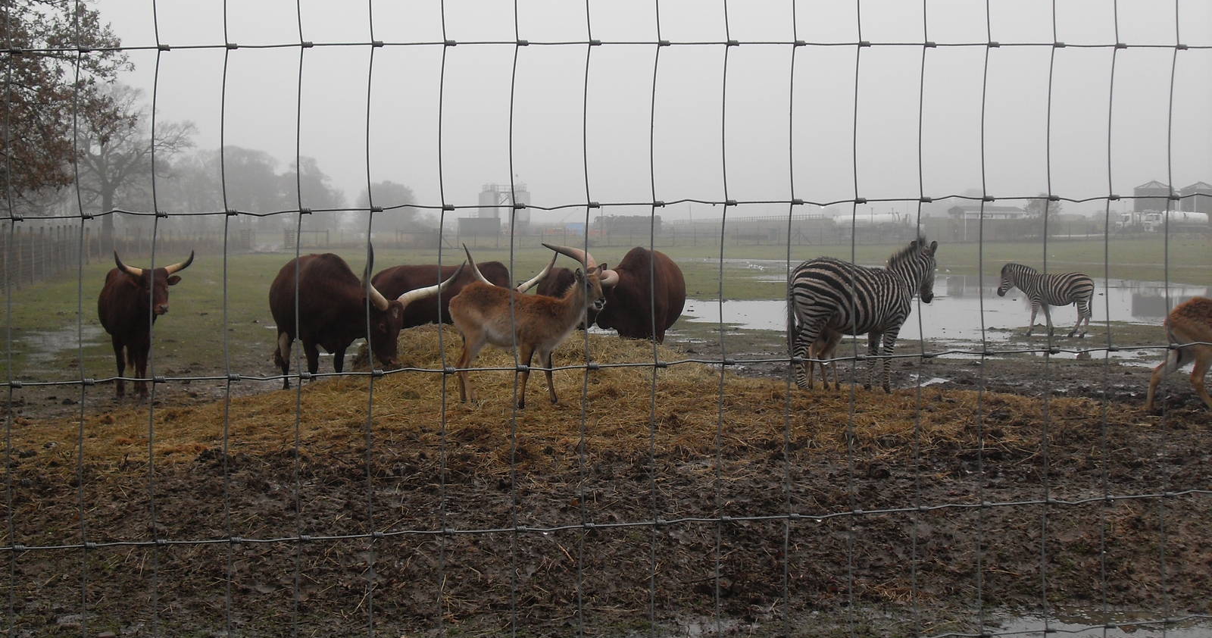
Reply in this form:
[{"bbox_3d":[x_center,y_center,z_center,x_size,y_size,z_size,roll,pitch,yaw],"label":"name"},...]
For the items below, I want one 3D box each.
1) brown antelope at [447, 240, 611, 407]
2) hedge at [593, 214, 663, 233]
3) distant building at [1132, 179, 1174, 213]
[{"bbox_3d":[-0.641,0.127,12.000,1.280,1.200,0.380,1,4,22],"label":"brown antelope"},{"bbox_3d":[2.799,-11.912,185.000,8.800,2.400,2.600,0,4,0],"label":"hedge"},{"bbox_3d":[94.907,-19.868,255.000,7.100,8.700,7.100,0,4,0],"label":"distant building"}]

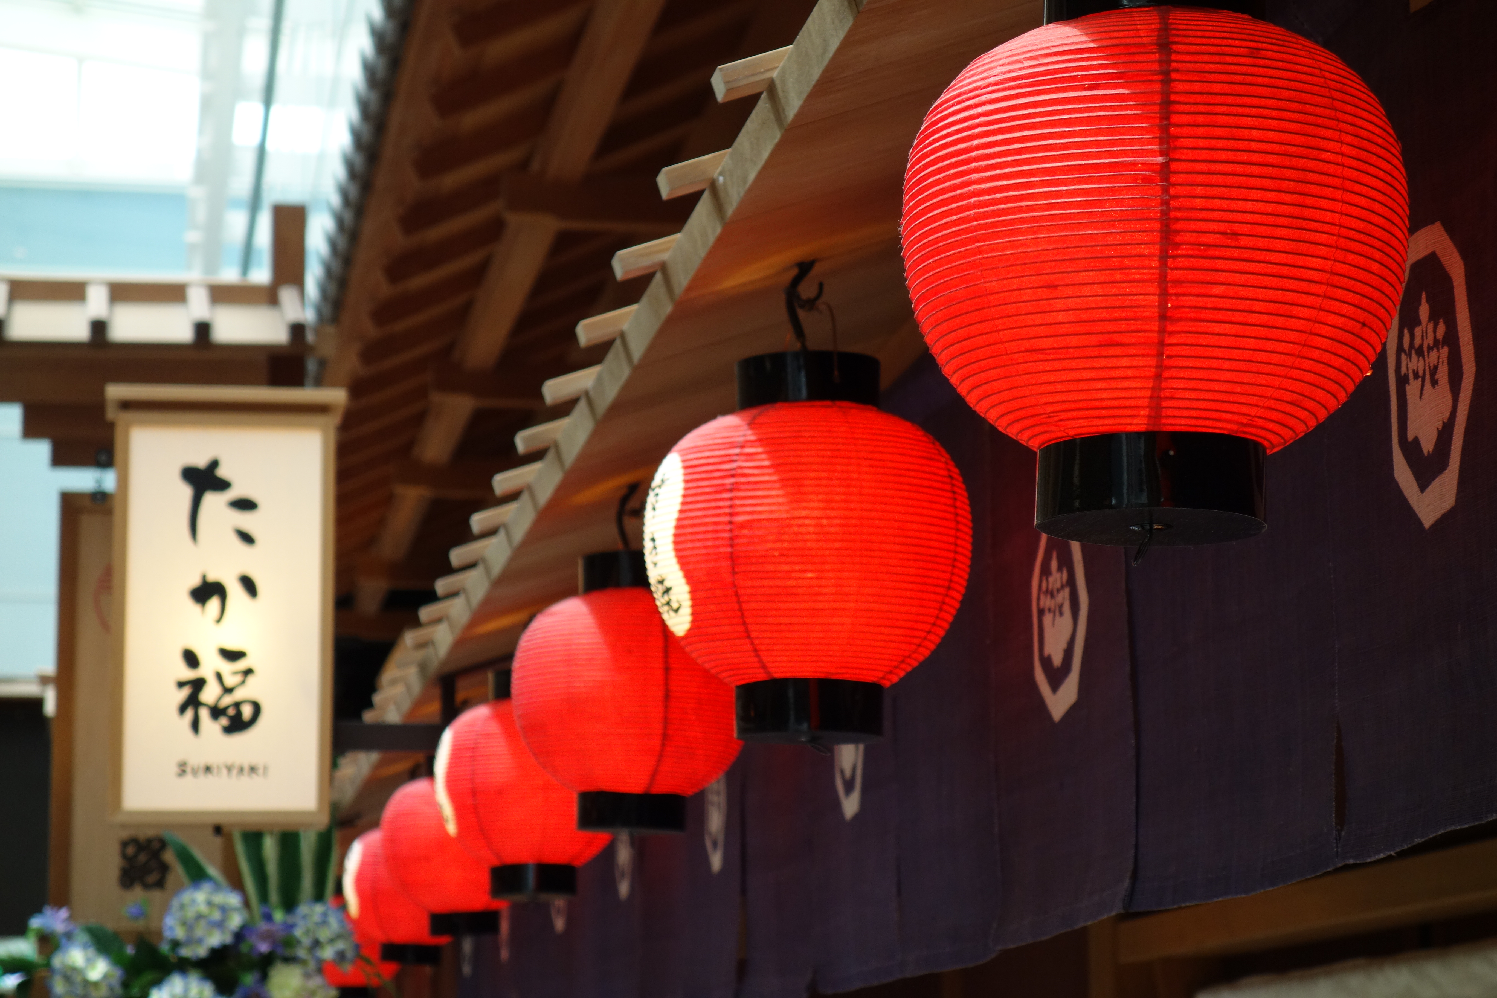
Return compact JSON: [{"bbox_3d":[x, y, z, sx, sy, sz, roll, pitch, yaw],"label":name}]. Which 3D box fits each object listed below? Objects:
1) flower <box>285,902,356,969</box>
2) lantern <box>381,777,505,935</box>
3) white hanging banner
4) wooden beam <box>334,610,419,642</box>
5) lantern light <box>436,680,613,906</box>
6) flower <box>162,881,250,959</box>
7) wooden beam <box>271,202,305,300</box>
[{"bbox_3d":[-0.948,0.968,9.200,0.149,0.140,0.150,1,-9,-8],"label":"flower"},{"bbox_3d":[-0.685,0.834,10.015,0.383,0.442,0.383,1,-9,-8],"label":"lantern"},{"bbox_3d":[-1.098,0.228,8.755,0.481,0.908,0.170,1,-9,-8],"label":"white hanging banner"},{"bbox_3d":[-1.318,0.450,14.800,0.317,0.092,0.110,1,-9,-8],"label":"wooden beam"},{"bbox_3d":[-0.421,0.559,8.190,0.383,0.442,0.383,1,-9,-8],"label":"lantern light"},{"bbox_3d":[-1.201,0.933,9.200,0.188,0.161,0.180,1,-9,-8],"label":"flower"},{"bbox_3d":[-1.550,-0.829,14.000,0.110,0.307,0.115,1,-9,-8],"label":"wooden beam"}]

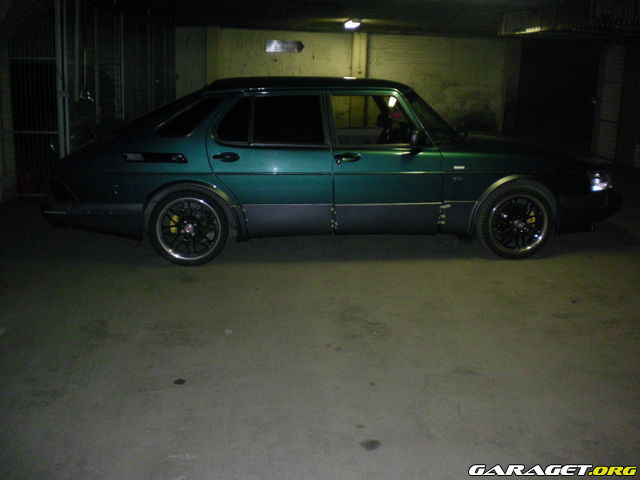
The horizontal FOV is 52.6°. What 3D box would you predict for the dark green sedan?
[{"bbox_3d":[0.205,-0.638,5.555,4.680,1.400,1.700,-1,9,-9],"label":"dark green sedan"}]

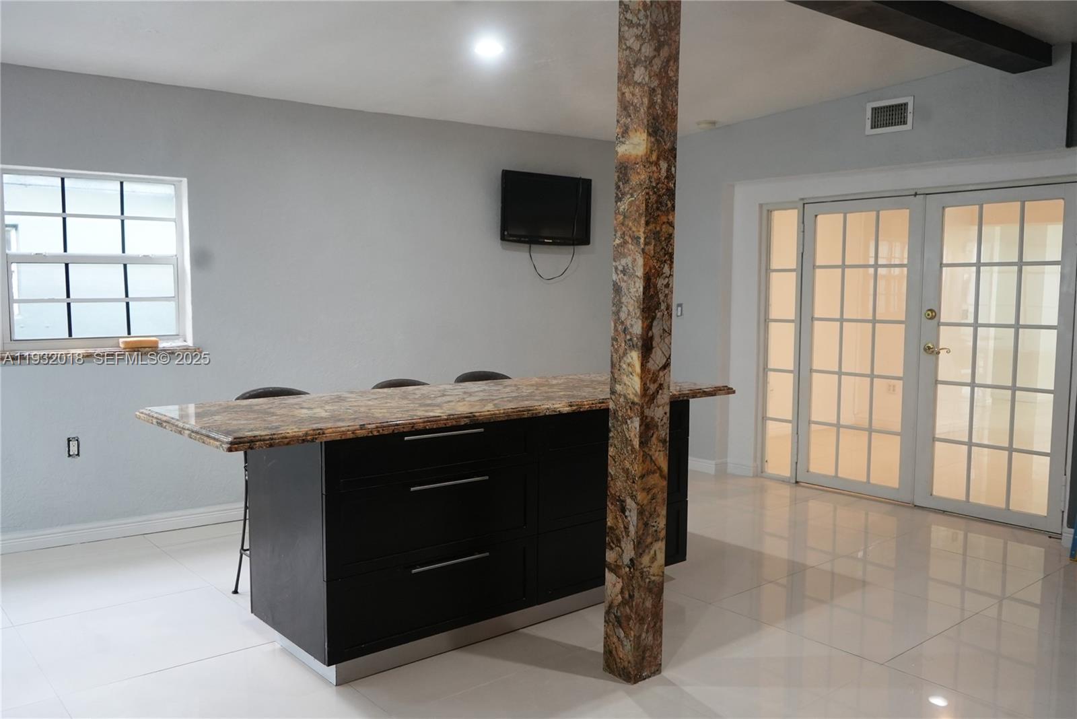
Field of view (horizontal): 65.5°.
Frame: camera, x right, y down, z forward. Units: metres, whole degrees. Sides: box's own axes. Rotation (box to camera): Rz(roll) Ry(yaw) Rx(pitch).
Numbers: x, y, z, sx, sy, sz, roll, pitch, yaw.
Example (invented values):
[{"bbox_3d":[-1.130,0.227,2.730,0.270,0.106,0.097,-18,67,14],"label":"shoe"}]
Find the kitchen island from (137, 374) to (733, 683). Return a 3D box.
[{"bbox_3d":[-0.303,0.613,3.776,2.530,0.925,1.020,-3,6,-40],"label":"kitchen island"}]

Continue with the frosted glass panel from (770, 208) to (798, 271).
[{"bbox_3d":[1.811,-0.886,6.185,0.015,0.430,0.215,-4,6,-43],"label":"frosted glass panel"}]

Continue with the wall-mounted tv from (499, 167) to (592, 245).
[{"bbox_3d":[0.046,-1.071,5.964,0.765,0.485,0.090,-2,5,-34],"label":"wall-mounted tv"}]

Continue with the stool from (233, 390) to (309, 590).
[{"bbox_3d":[-1.095,0.602,3.775,0.430,0.935,0.450,-3,6,-40],"label":"stool"}]

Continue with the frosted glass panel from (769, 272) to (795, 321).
[{"bbox_3d":[1.808,-0.471,6.216,0.015,0.355,0.215,-4,6,-43],"label":"frosted glass panel"}]

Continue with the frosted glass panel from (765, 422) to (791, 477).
[{"bbox_3d":[1.804,0.671,6.299,0.015,0.400,0.215,-4,6,-43],"label":"frosted glass panel"}]

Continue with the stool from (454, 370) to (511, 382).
[{"bbox_3d":[-0.197,0.548,4.530,0.430,0.940,0.450,-3,6,-40],"label":"stool"}]

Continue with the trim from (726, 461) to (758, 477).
[{"bbox_3d":[1.548,0.836,6.403,0.018,0.105,0.250,-4,6,-43],"label":"trim"}]

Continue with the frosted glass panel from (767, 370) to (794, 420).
[{"bbox_3d":[1.806,0.270,6.269,0.015,0.360,0.215,-4,6,-43],"label":"frosted glass panel"}]

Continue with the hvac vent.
[{"bbox_3d":[2.214,-1.540,5.297,0.025,0.200,0.305,-4,6,-43],"label":"hvac vent"}]

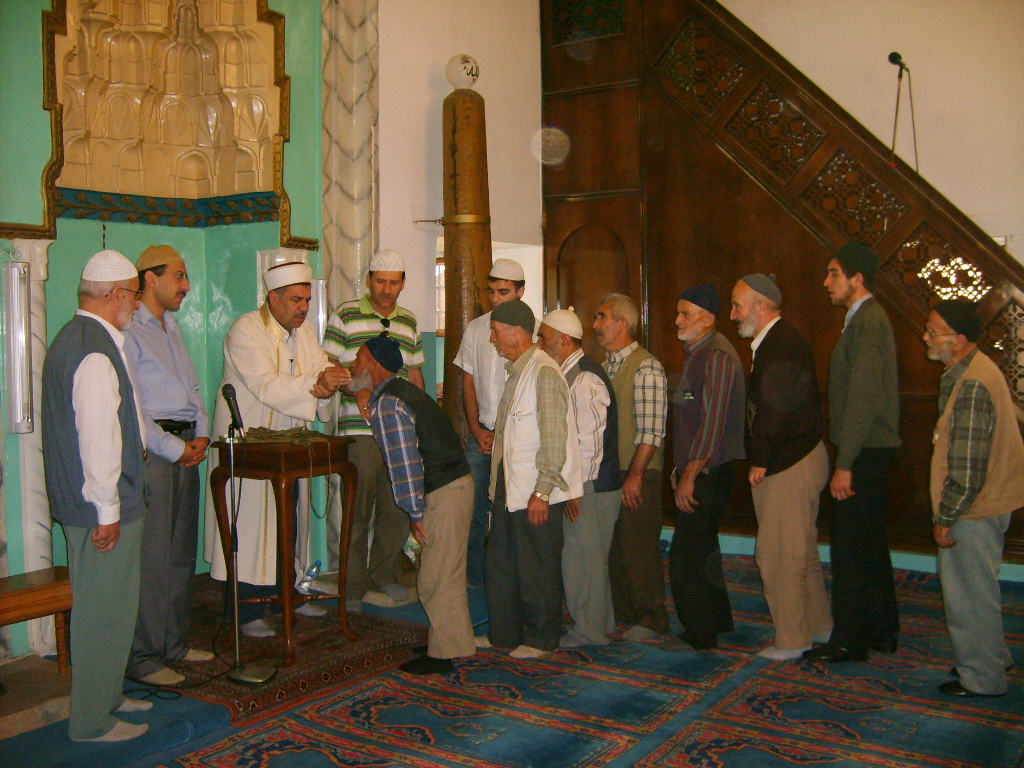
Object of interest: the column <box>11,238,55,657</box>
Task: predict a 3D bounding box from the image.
[{"bbox_3d":[-1.956,0.266,4.257,0.160,1.710,0.160,2,4,34],"label":"column"}]

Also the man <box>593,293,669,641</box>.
[{"bbox_3d":[0.540,0.372,4.702,0.350,1.562,0.480,-1,3,-10],"label":"man"}]

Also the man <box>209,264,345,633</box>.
[{"bbox_3d":[-1.091,0.292,4.997,0.720,1.753,0.600,2,4,45],"label":"man"}]

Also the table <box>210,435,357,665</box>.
[{"bbox_3d":[-1.008,0.720,4.638,0.445,0.900,0.445,2,4,34],"label":"table"}]

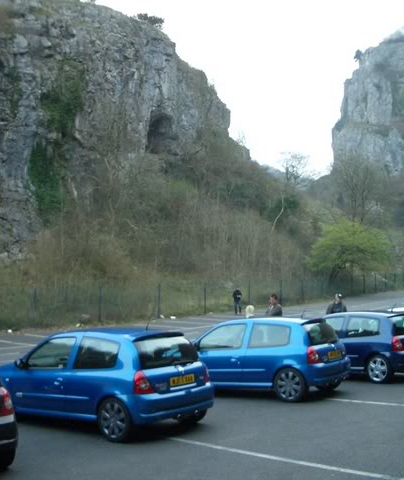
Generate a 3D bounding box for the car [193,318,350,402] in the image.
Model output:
[{"bbox_3d":[0.859,2.255,12.604,3.810,1.420,1.680,-6,-7,35],"label":"car"}]

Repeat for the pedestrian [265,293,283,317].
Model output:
[{"bbox_3d":[1.713,2.148,15.215,0.520,1.760,0.360,-5,-7,37],"label":"pedestrian"}]

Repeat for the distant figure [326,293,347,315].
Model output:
[{"bbox_3d":[3.570,2.299,16.915,0.550,1.770,0.360,-1,-6,7],"label":"distant figure"}]

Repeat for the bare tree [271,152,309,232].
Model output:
[{"bbox_3d":[9.736,-5.285,72.000,4.228,8.901,4.228,-1,-6,0],"label":"bare tree"}]

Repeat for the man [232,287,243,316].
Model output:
[{"bbox_3d":[2.247,3.868,40.916,0.550,1.750,0.380,0,-6,-9],"label":"man"}]

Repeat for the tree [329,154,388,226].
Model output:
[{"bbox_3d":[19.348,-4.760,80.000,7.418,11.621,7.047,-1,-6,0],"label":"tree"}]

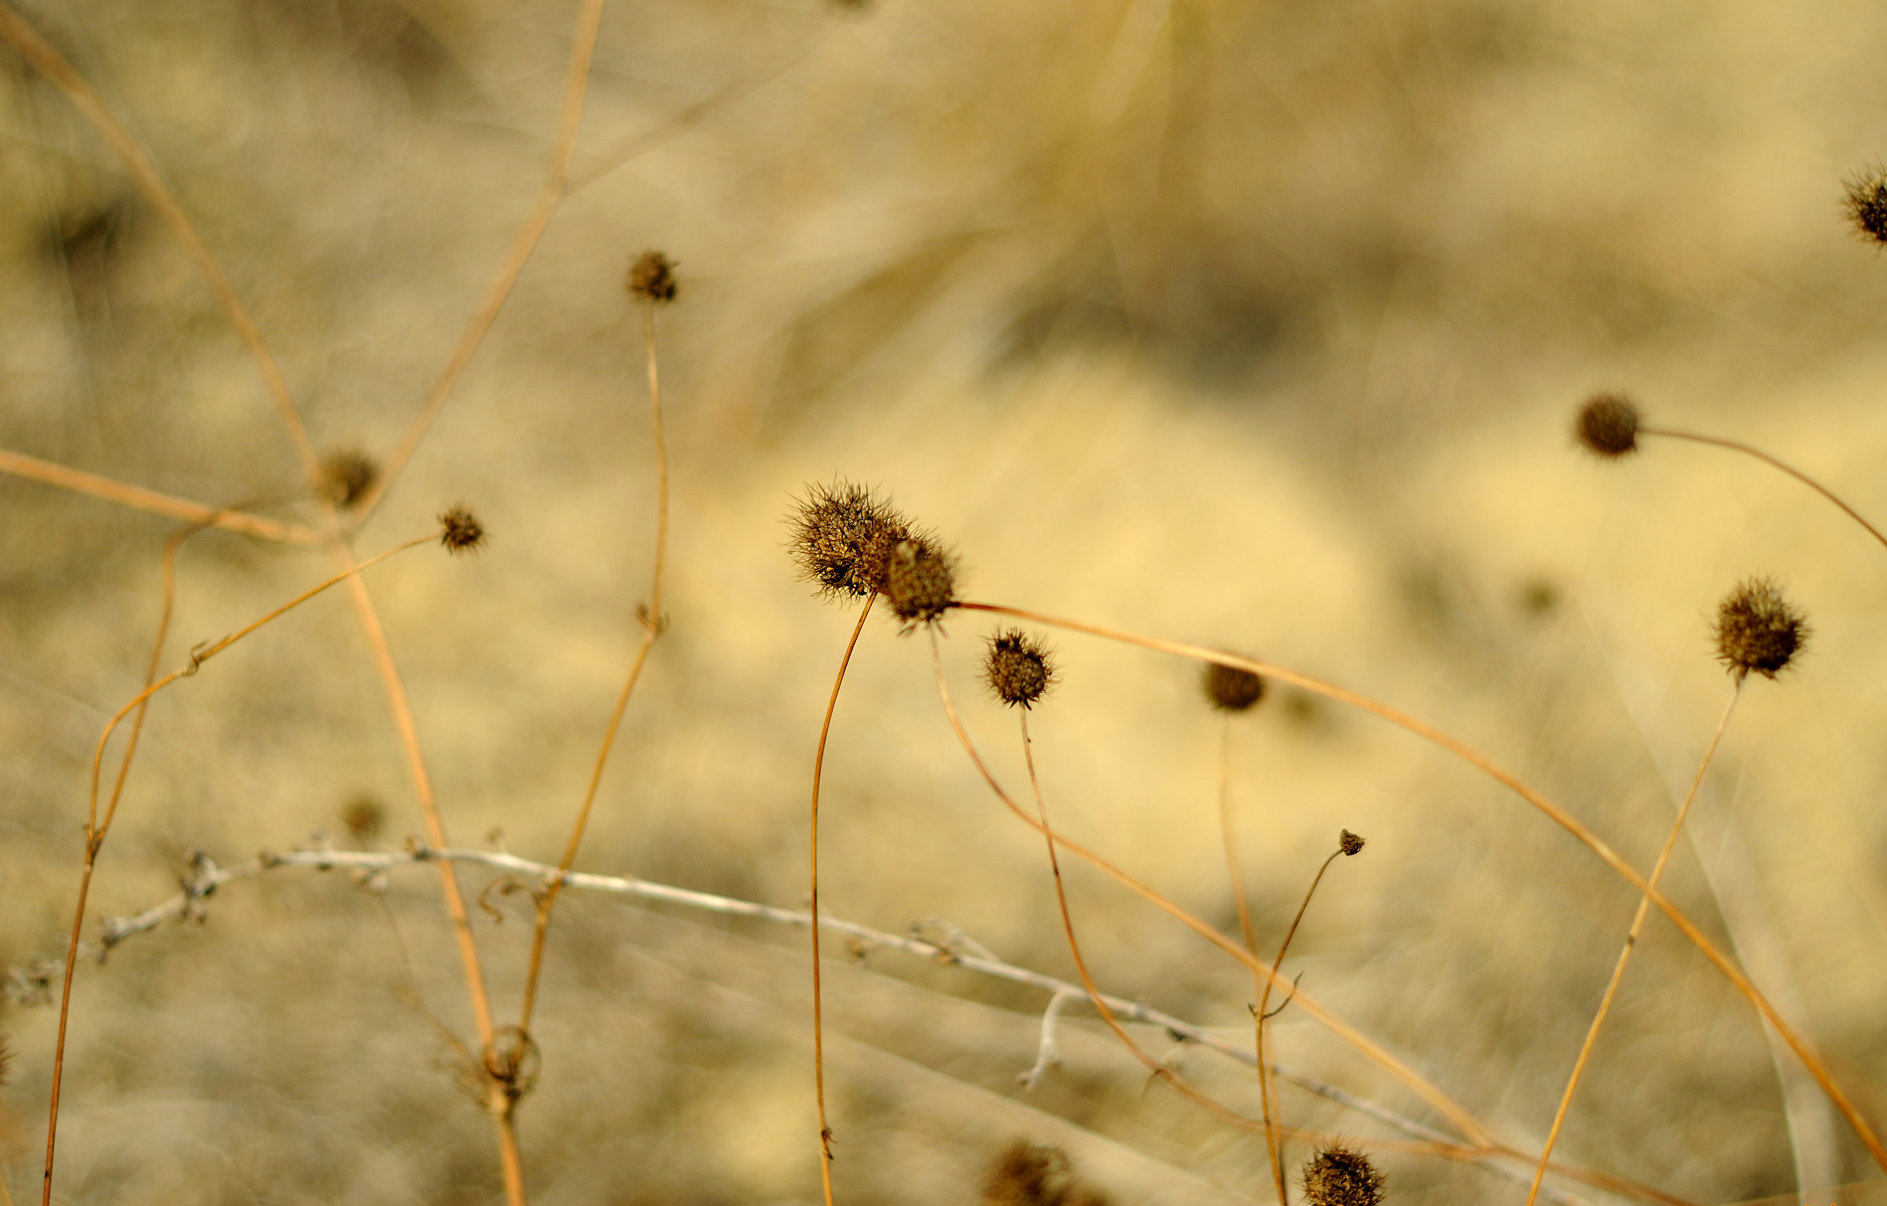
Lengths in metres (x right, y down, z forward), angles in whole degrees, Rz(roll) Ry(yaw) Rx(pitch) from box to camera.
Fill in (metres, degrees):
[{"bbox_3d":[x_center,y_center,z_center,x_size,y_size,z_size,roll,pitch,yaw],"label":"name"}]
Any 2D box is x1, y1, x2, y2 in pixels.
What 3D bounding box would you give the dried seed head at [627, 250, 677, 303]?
[{"bbox_3d":[-0.051,-0.057,0.685,0.009,0.009,0.009,0,18,0],"label":"dried seed head"}]

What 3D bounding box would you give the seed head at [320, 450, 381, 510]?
[{"bbox_3d":[-0.108,-0.023,0.715,0.011,0.011,0.011,0,18,0],"label":"seed head"}]

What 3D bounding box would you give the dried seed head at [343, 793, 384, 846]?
[{"bbox_3d":[-0.113,0.043,0.770,0.009,0.010,0.009,0,18,0],"label":"dried seed head"}]

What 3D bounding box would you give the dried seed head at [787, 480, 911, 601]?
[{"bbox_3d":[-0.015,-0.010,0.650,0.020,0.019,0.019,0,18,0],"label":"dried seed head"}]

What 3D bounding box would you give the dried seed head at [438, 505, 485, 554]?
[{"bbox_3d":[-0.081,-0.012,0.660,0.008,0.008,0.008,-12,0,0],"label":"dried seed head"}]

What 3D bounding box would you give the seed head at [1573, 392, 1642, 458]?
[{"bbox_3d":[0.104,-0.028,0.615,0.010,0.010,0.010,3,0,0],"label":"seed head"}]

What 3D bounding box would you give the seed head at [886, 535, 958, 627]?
[{"bbox_3d":[-0.003,-0.003,0.630,0.012,0.014,0.012,0,18,0],"label":"seed head"}]

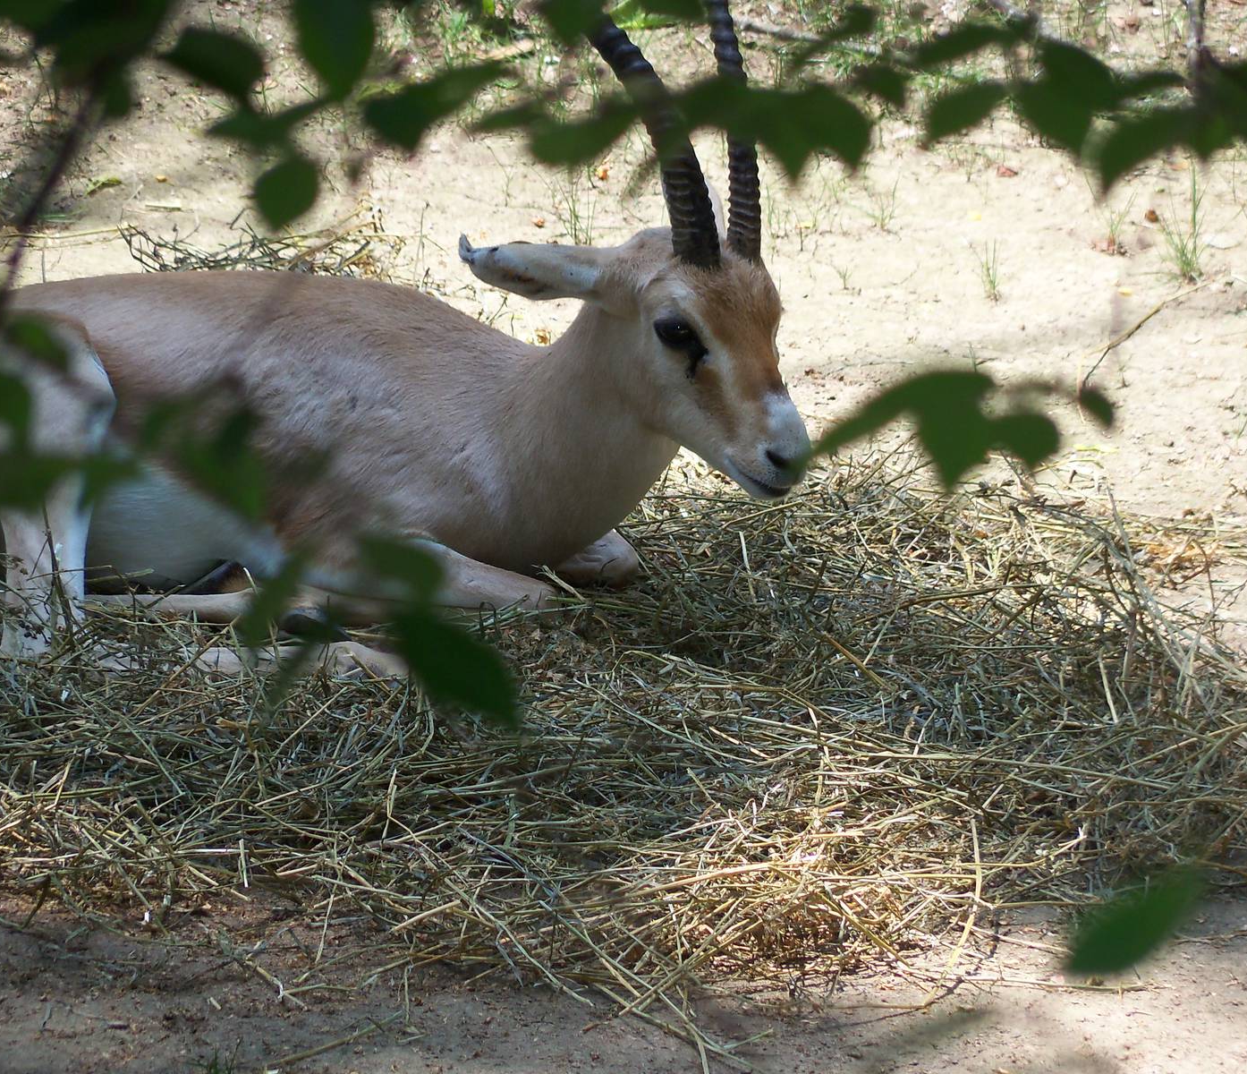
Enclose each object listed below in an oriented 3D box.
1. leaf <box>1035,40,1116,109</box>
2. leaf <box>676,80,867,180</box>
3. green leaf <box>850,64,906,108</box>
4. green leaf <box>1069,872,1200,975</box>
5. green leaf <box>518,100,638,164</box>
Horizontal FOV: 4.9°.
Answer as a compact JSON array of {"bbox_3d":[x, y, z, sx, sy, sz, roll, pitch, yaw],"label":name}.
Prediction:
[{"bbox_3d":[0.203,-0.207,6.500,0.036,0.031,0.035,0,14,0],"label":"leaf"},{"bbox_3d":[0.068,-0.183,6.500,0.088,0.044,0.045,0,14,0],"label":"leaf"},{"bbox_3d":[0.117,-0.206,6.600,0.026,0.020,0.028,0,14,0],"label":"green leaf"},{"bbox_3d":[0.198,0.149,5.600,0.062,0.028,0.035,-34,12,0],"label":"green leaf"},{"bbox_3d":[-0.021,-0.181,6.500,0.054,0.028,0.035,0,14,0],"label":"green leaf"}]

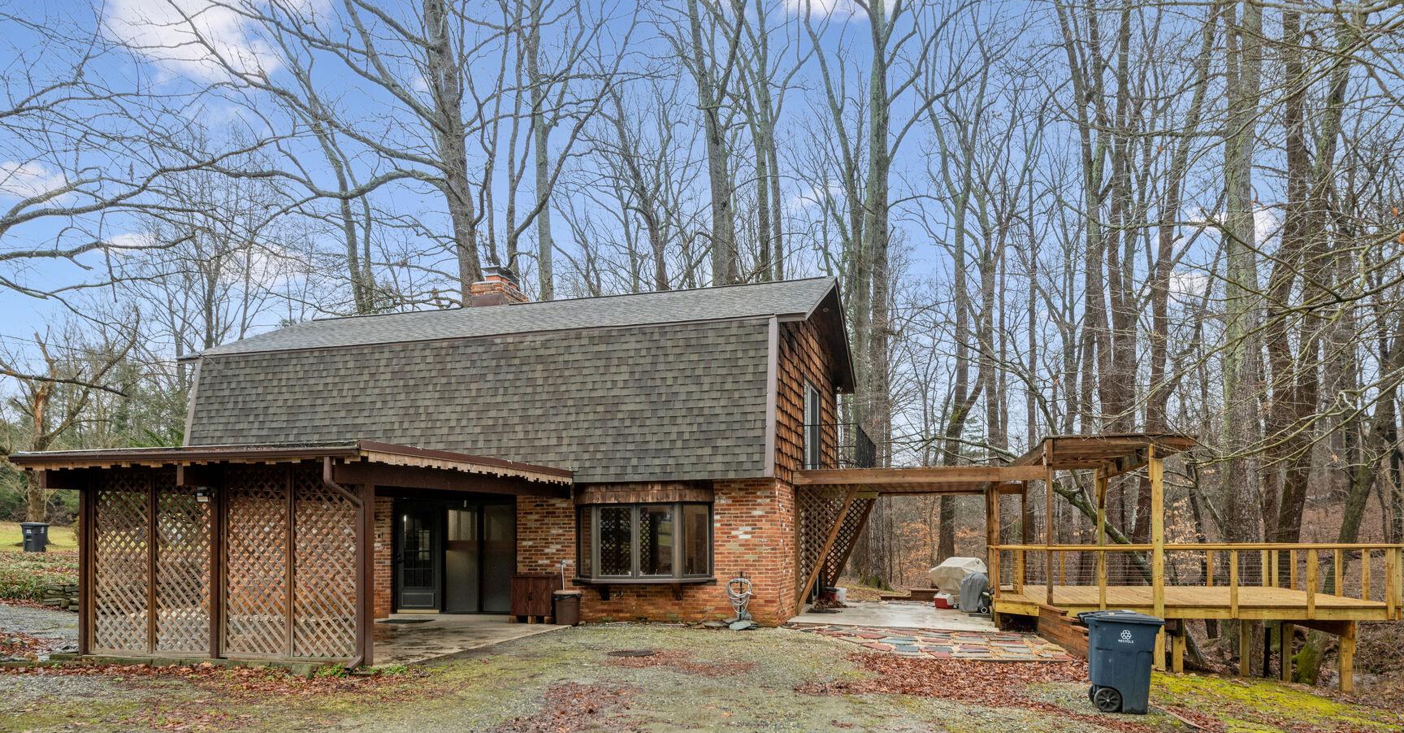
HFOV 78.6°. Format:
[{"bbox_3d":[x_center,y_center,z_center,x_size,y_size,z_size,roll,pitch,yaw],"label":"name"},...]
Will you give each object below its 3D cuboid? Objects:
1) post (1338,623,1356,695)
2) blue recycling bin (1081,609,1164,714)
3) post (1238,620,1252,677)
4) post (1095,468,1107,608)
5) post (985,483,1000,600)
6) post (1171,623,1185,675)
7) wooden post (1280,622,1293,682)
[{"bbox_3d":[9.332,4.202,12.400,0.160,1.030,0.160,-2,-6,16],"label":"post"},{"bbox_3d":[4.580,3.209,9.400,0.810,1.070,0.650,-2,-6,21],"label":"blue recycling bin"},{"bbox_3d":[9.871,5.117,15.600,0.160,1.060,0.160,-2,-6,16],"label":"post"},{"bbox_3d":[6.229,2.699,13.400,0.150,2.200,0.150,-2,-6,16],"label":"post"},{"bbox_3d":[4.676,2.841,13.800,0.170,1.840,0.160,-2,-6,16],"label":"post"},{"bbox_3d":[7.386,4.388,13.300,0.160,0.780,0.160,-2,-6,16],"label":"post"},{"bbox_3d":[9.752,4.755,14.300,0.160,0.990,0.160,-2,-6,16],"label":"wooden post"}]

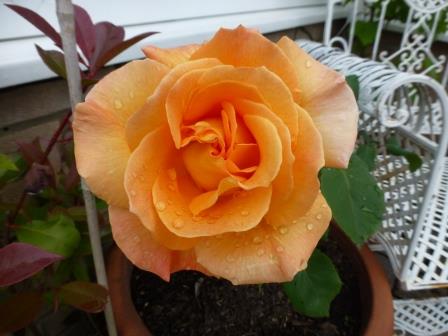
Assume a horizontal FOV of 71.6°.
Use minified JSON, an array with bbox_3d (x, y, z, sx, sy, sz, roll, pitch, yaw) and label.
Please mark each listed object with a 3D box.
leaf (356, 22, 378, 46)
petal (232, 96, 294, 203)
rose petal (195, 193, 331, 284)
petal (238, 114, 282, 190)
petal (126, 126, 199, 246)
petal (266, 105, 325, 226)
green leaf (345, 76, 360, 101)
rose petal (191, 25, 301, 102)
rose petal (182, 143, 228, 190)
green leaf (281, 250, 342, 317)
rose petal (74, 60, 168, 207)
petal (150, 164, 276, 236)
[{"bbox_3d":[0.478,-0.451,1.042,0.078,0.085,0.030,0,0,0],"label":"leaf"},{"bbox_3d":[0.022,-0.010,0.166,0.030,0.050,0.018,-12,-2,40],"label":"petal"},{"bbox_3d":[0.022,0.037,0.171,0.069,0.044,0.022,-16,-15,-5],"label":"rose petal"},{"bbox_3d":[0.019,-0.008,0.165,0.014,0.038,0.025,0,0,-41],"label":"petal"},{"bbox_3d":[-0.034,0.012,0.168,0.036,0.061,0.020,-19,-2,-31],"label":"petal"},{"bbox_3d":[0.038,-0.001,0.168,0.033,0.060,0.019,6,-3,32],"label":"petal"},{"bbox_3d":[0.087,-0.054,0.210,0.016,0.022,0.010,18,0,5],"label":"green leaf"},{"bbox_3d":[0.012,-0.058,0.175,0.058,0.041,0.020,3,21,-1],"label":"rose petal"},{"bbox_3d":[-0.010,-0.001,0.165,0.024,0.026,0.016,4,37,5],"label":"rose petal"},{"bbox_3d":[0.065,0.083,0.227,0.038,0.046,0.014,-23,6,-13],"label":"green leaf"},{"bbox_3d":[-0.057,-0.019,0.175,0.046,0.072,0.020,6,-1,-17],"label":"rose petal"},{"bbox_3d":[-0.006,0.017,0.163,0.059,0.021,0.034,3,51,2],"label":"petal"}]

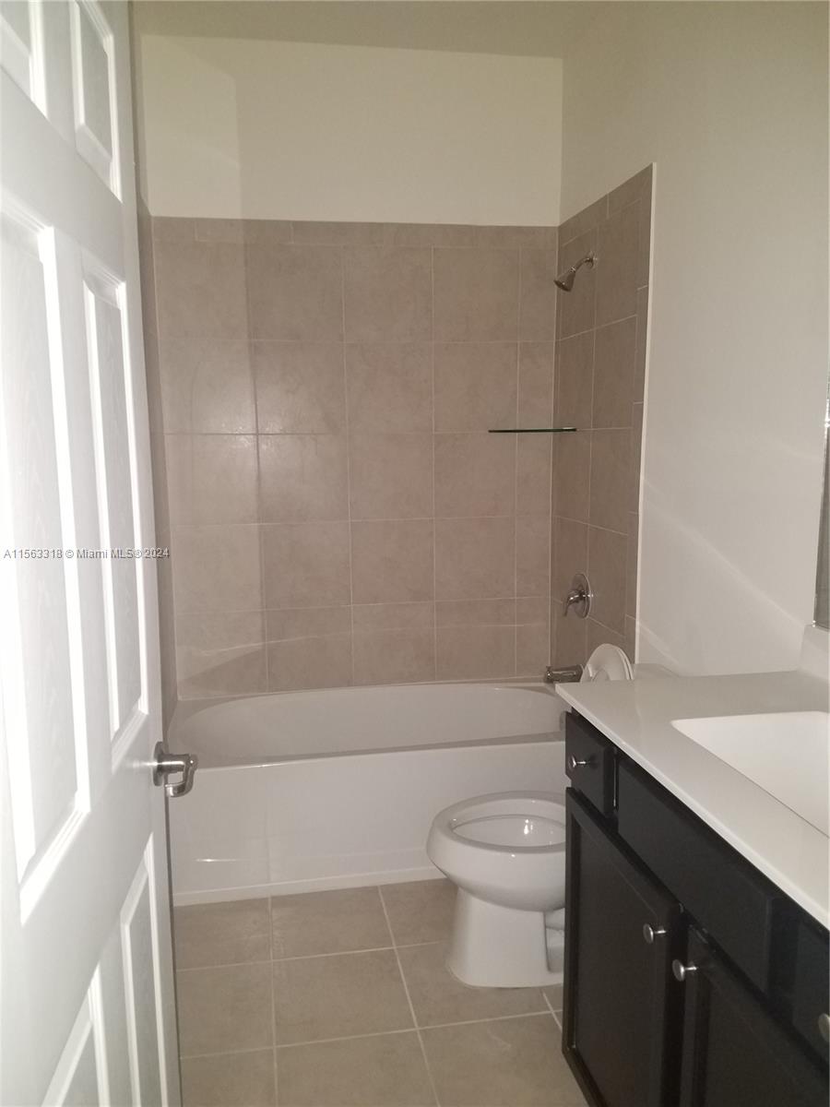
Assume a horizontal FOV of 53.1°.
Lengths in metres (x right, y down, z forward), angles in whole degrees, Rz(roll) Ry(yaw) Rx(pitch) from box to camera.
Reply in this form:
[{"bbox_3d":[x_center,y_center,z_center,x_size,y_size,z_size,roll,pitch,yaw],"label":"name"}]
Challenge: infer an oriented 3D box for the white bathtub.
[{"bbox_3d":[-0.107,0.791,2.977,1.500,0.438,0.705,-2,8,-10],"label":"white bathtub"}]

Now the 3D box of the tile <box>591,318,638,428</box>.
[{"bbox_3d":[0.656,-0.579,2.745,0.012,0.334,0.307,-2,9,-12],"label":"tile"}]

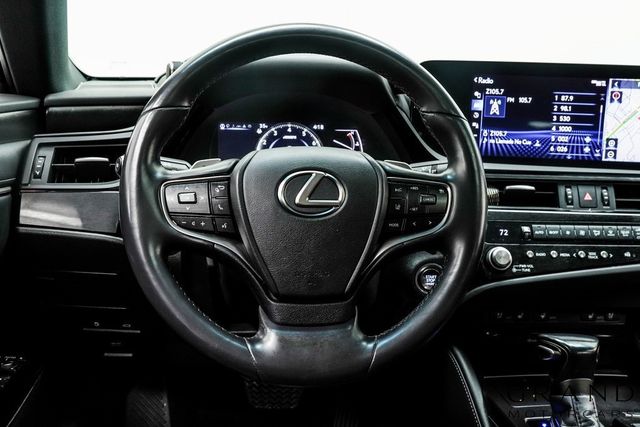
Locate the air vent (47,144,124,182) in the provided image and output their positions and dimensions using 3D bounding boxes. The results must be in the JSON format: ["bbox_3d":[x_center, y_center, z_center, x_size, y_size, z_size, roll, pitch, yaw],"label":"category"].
[{"bbox_3d":[-0.272,-0.061,0.845,0.107,0.047,0.040,0,6,-6],"label":"air vent"}]

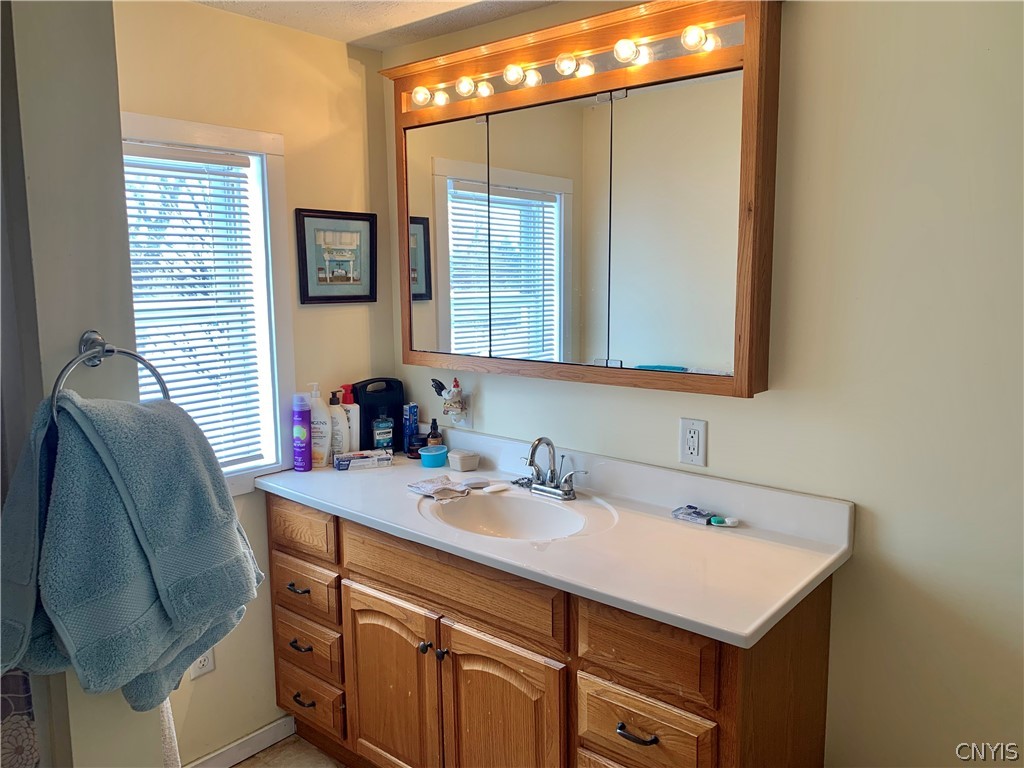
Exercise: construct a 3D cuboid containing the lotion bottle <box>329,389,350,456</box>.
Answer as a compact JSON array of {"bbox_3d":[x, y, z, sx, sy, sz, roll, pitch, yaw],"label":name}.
[{"bbox_3d":[-0.555,0.137,2.412,0.086,0.231,0.058,-1,9,-5],"label":"lotion bottle"}]

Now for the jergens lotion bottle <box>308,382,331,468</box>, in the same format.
[{"bbox_3d":[-0.599,0.127,2.349,0.090,0.260,0.060,-1,9,-5],"label":"jergens lotion bottle"}]

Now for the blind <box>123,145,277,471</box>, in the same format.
[{"bbox_3d":[-0.946,-0.172,2.012,0.040,0.890,0.645,7,11,40],"label":"blind"}]

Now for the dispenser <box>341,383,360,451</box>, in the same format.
[{"bbox_3d":[-0.525,0.124,2.468,0.076,0.248,0.055,-2,9,-8],"label":"dispenser"}]

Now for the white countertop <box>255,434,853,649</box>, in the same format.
[{"bbox_3d":[-0.002,0.286,1.980,1.525,0.122,0.550,7,11,40],"label":"white countertop"}]

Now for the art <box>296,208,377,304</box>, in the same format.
[{"bbox_3d":[-0.540,-0.398,2.414,0.020,0.286,0.303,7,11,40],"label":"art"}]

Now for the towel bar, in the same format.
[{"bbox_3d":[-0.510,0.017,0.964,0.068,0.168,0.148,7,11,40],"label":"towel bar"}]

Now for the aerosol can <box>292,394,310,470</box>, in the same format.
[{"bbox_3d":[-0.630,0.144,2.317,0.055,0.238,0.055,-2,9,-8],"label":"aerosol can"}]

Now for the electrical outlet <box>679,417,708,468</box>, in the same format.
[{"bbox_3d":[0.454,0.145,1.919,0.072,0.116,0.010,7,11,40],"label":"electrical outlet"}]

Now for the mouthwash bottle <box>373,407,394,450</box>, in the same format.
[{"bbox_3d":[-0.421,0.153,2.518,0.065,0.154,0.042,-3,9,-18],"label":"mouthwash bottle"}]

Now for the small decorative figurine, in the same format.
[{"bbox_3d":[-0.199,0.051,2.405,0.120,0.143,0.065,7,11,40],"label":"small decorative figurine"}]

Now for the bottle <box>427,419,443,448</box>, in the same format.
[{"bbox_3d":[-0.246,0.179,2.466,0.048,0.134,0.048,-2,9,-8],"label":"bottle"}]

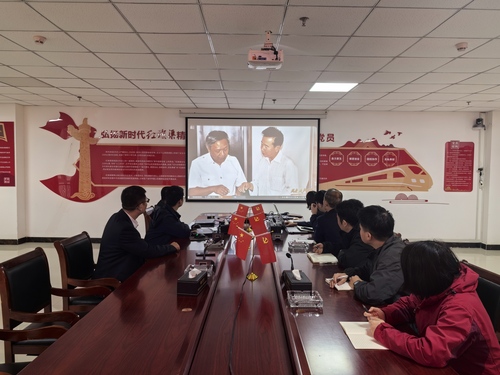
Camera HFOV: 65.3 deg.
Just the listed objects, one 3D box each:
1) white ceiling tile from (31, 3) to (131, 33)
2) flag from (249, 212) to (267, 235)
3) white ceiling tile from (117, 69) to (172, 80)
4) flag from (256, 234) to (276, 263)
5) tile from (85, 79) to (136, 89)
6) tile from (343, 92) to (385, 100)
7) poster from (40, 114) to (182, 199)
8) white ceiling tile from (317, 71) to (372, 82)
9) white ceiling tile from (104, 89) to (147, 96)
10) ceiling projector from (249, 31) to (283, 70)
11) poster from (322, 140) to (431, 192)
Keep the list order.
[{"bbox_3d":[-1.246,-1.293,2.955,0.600,0.020,0.600,1,3,0],"label":"white ceiling tile"},{"bbox_3d":[0.079,0.331,3.490,0.150,0.190,0.040,0,3,-18],"label":"flag"},{"bbox_3d":[-1.257,-1.385,4.741,0.600,0.030,0.600,1,3,0],"label":"white ceiling tile"},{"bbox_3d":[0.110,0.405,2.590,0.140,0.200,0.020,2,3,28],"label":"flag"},{"bbox_3d":[-1.863,-1.417,5.307,0.600,0.020,0.600,1,3,0],"label":"tile"},{"bbox_3d":[1.735,-1.410,5.961,0.600,0.030,0.600,1,3,0],"label":"tile"},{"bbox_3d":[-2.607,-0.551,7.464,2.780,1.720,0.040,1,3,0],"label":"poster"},{"bbox_3d":[1.142,-1.344,4.739,0.600,0.020,0.590,1,3,-1],"label":"white ceiling tile"},{"bbox_3d":[-1.868,-1.446,5.896,0.600,0.020,0.600,1,3,0],"label":"white ceiling tile"},{"bbox_3d":[0.132,-1.143,3.199,0.285,0.265,0.245,1,3,0],"label":"ceiling projector"},{"bbox_3d":[2.367,-0.422,7.396,2.280,1.020,0.030,1,3,0],"label":"poster"}]

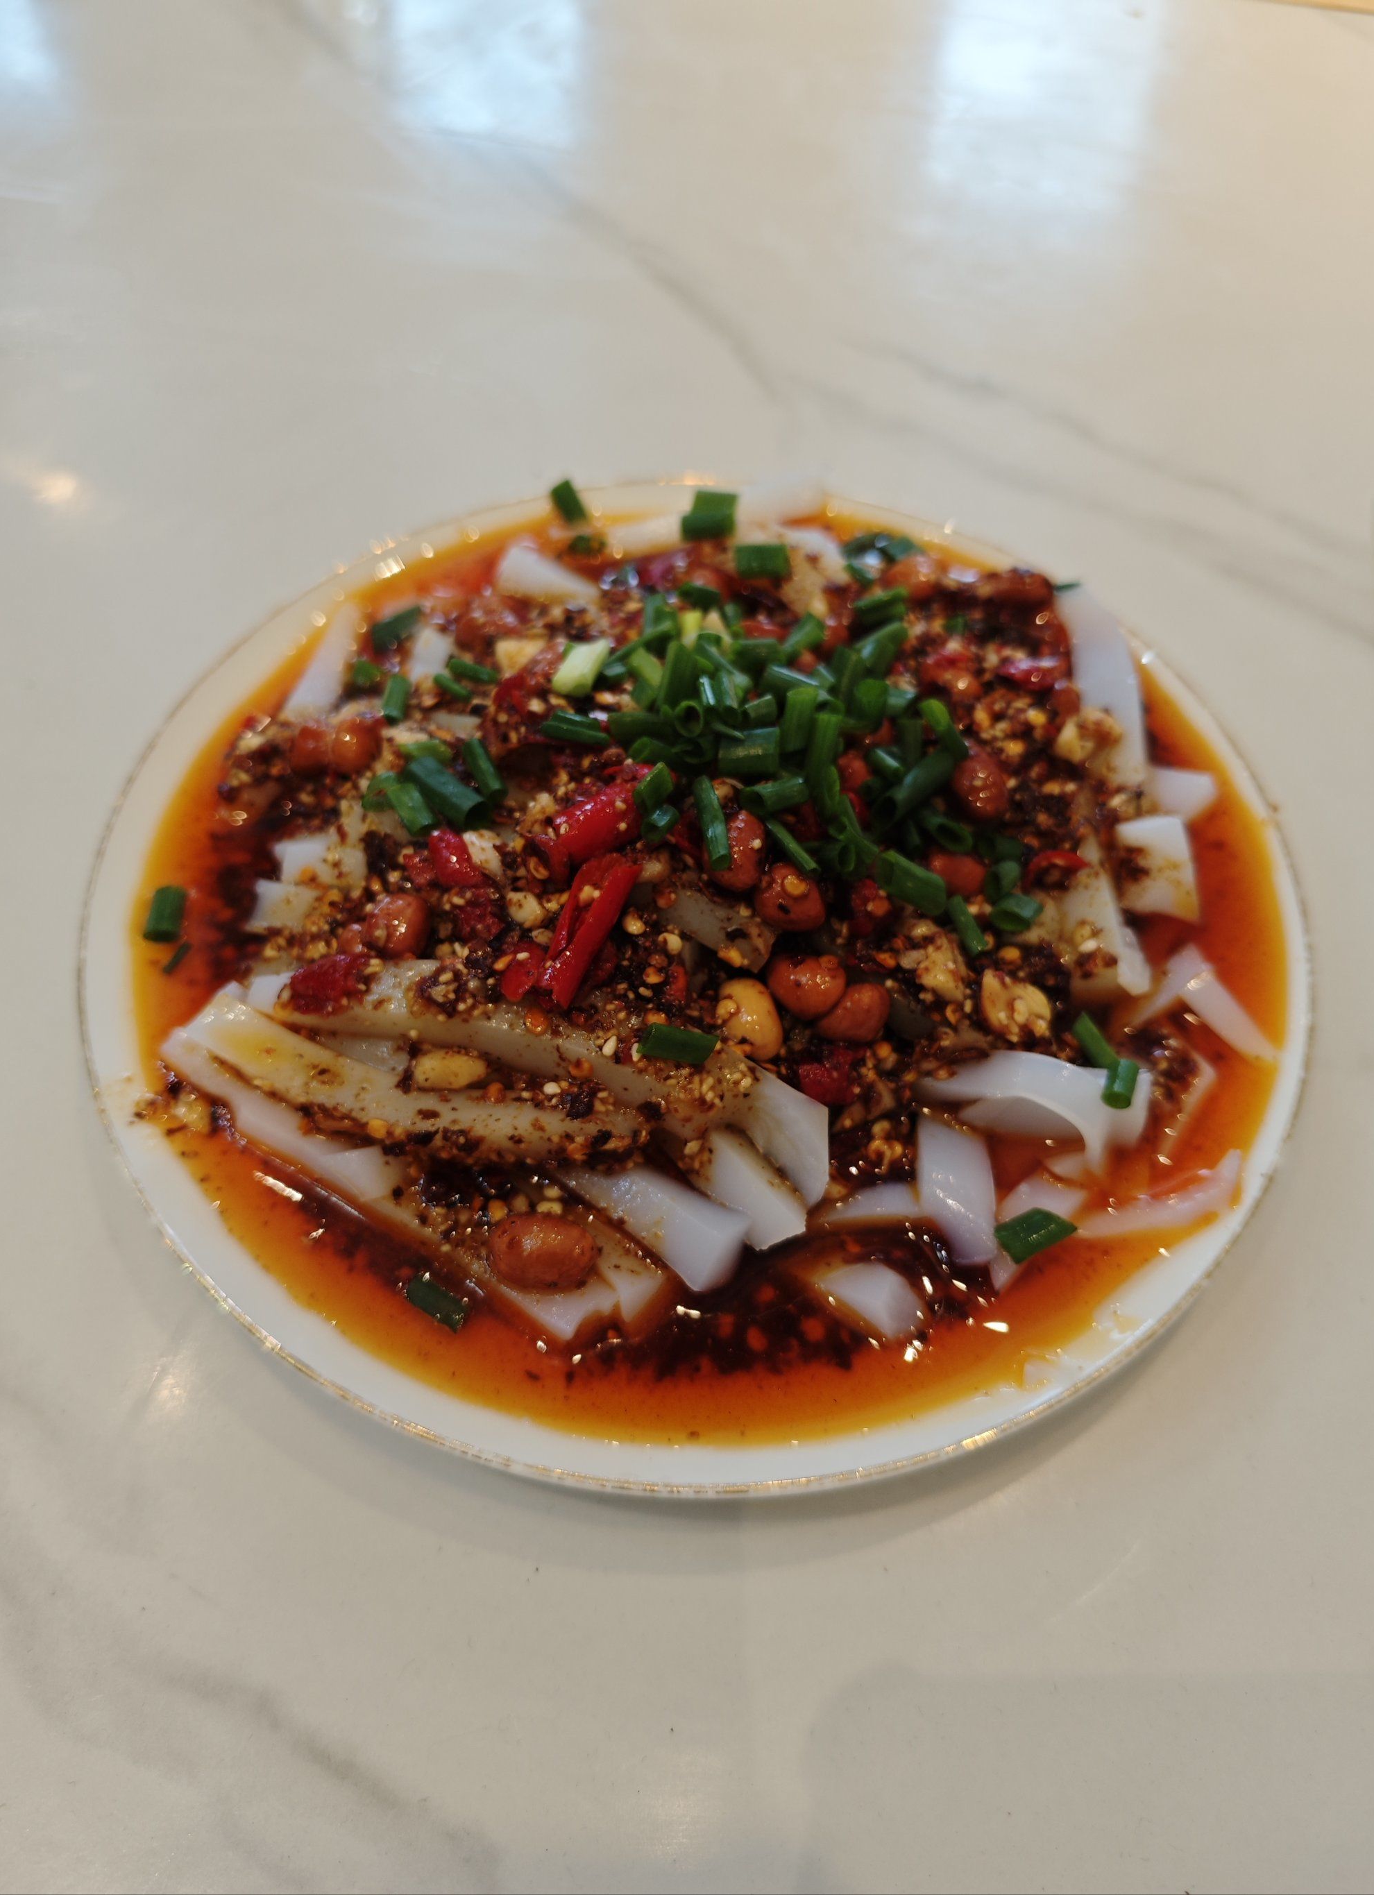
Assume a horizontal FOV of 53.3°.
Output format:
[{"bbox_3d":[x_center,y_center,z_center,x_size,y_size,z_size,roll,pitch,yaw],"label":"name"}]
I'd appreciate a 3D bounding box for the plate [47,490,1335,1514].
[{"bbox_3d":[0.002,-0.007,0.254,0.212,0.026,0.212,0,56,0],"label":"plate"}]

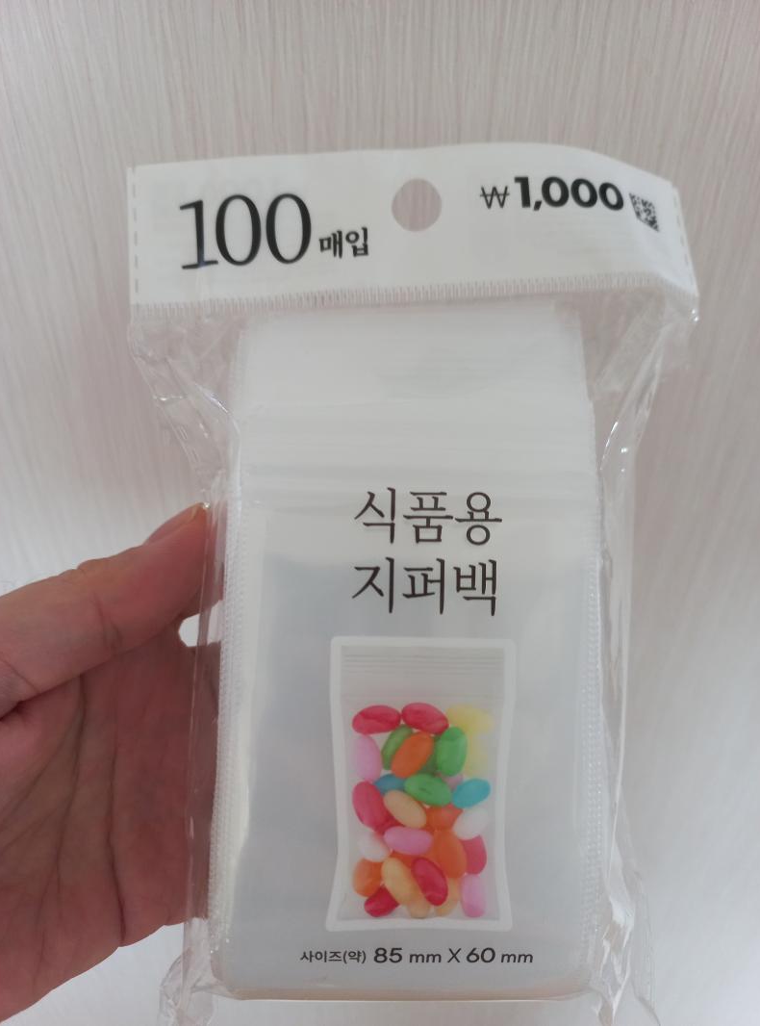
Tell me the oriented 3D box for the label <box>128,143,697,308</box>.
[{"bbox_3d":[0.008,-0.051,0.134,0.104,0.026,0.012,-2,-5,-7],"label":"label"}]

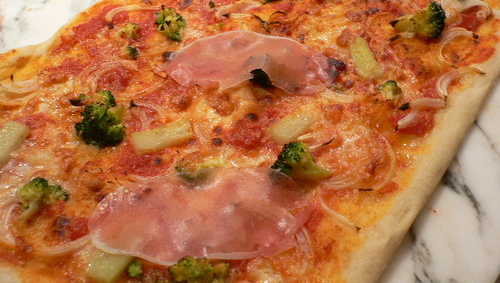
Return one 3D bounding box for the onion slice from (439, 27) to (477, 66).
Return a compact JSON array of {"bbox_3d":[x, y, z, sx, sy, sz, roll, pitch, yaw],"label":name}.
[{"bbox_3d":[0.185,-0.086,0.453,0.033,0.006,0.046,4,51,3],"label":"onion slice"}]

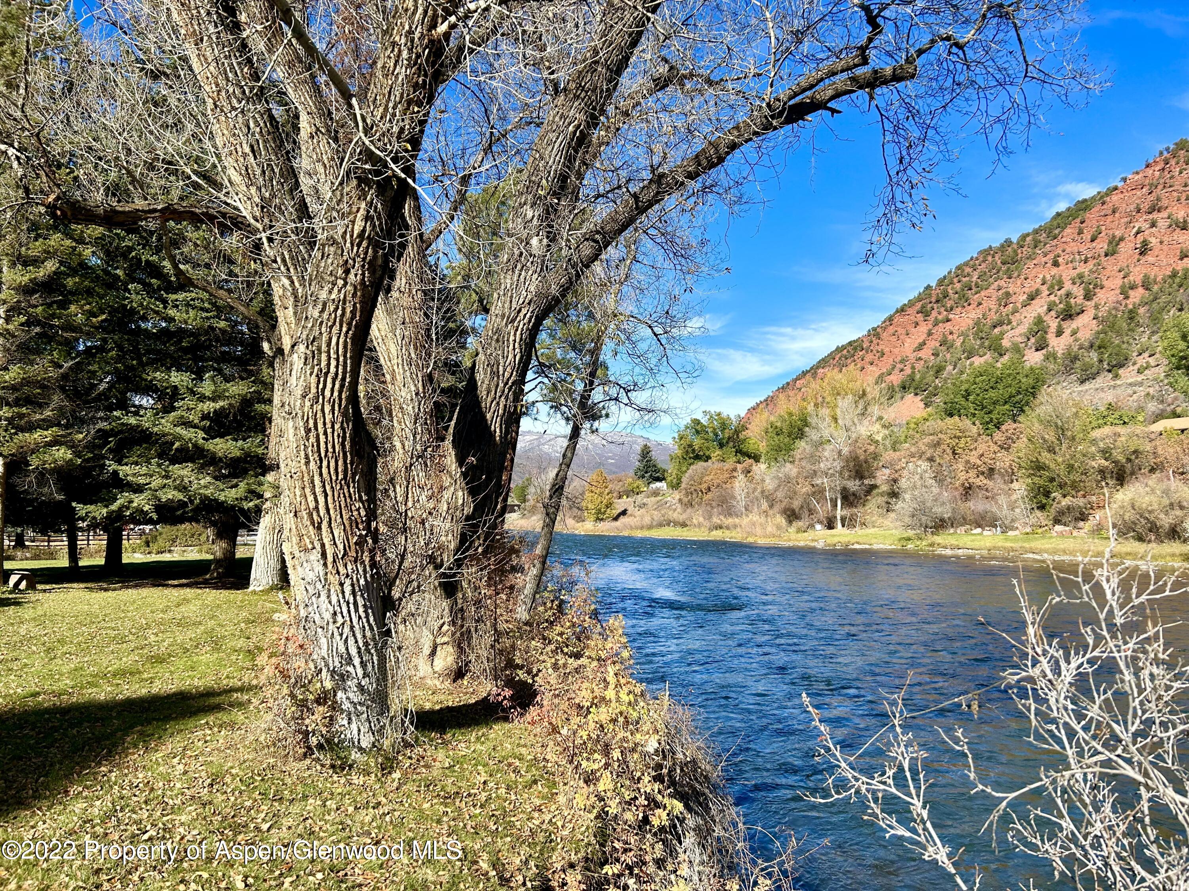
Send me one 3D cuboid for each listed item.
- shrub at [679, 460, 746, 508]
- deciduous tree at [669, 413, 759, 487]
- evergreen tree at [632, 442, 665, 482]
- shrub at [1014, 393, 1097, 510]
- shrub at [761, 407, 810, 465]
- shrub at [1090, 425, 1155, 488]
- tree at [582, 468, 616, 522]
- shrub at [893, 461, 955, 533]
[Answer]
[{"bbox_3d":[14.474,5.092,110.000,7.990,6.500,6.390,-1,-4,7],"label":"shrub"},{"bbox_3d":[17.042,1.132,128.000,13.040,12.000,10.430,-1,-4,8],"label":"deciduous tree"},{"bbox_3d":[9.736,3.578,160.000,5.810,7.830,5.520,0,-4,3],"label":"evergreen tree"},{"bbox_3d":[39.725,0.400,77.000,6.760,10.130,5.750,-2,-5,27],"label":"shrub"},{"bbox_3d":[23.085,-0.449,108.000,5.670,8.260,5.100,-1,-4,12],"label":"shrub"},{"bbox_3d":[47.264,1.123,80.000,5.570,5.710,5.010,-2,-5,31],"label":"shrub"},{"bbox_3d":[0.686,7.414,132.000,4.930,7.670,4.680,0,-4,0],"label":"tree"},{"bbox_3d":[27.694,4.447,75.000,5.070,6.040,4.560,-2,-4,20],"label":"shrub"}]

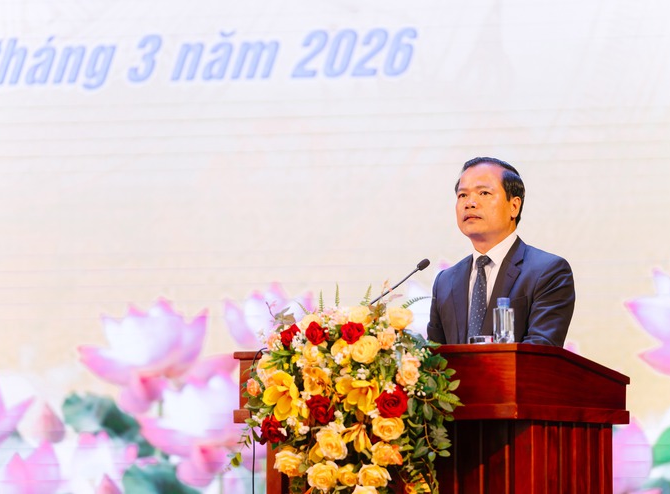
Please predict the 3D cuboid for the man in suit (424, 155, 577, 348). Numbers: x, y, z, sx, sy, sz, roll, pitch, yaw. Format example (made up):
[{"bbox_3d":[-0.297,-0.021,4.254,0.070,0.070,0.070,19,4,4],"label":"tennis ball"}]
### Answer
[{"bbox_3d":[0.462,0.590,10.180,0.500,1.680,0.400,-2,-5,30],"label":"man in suit"}]

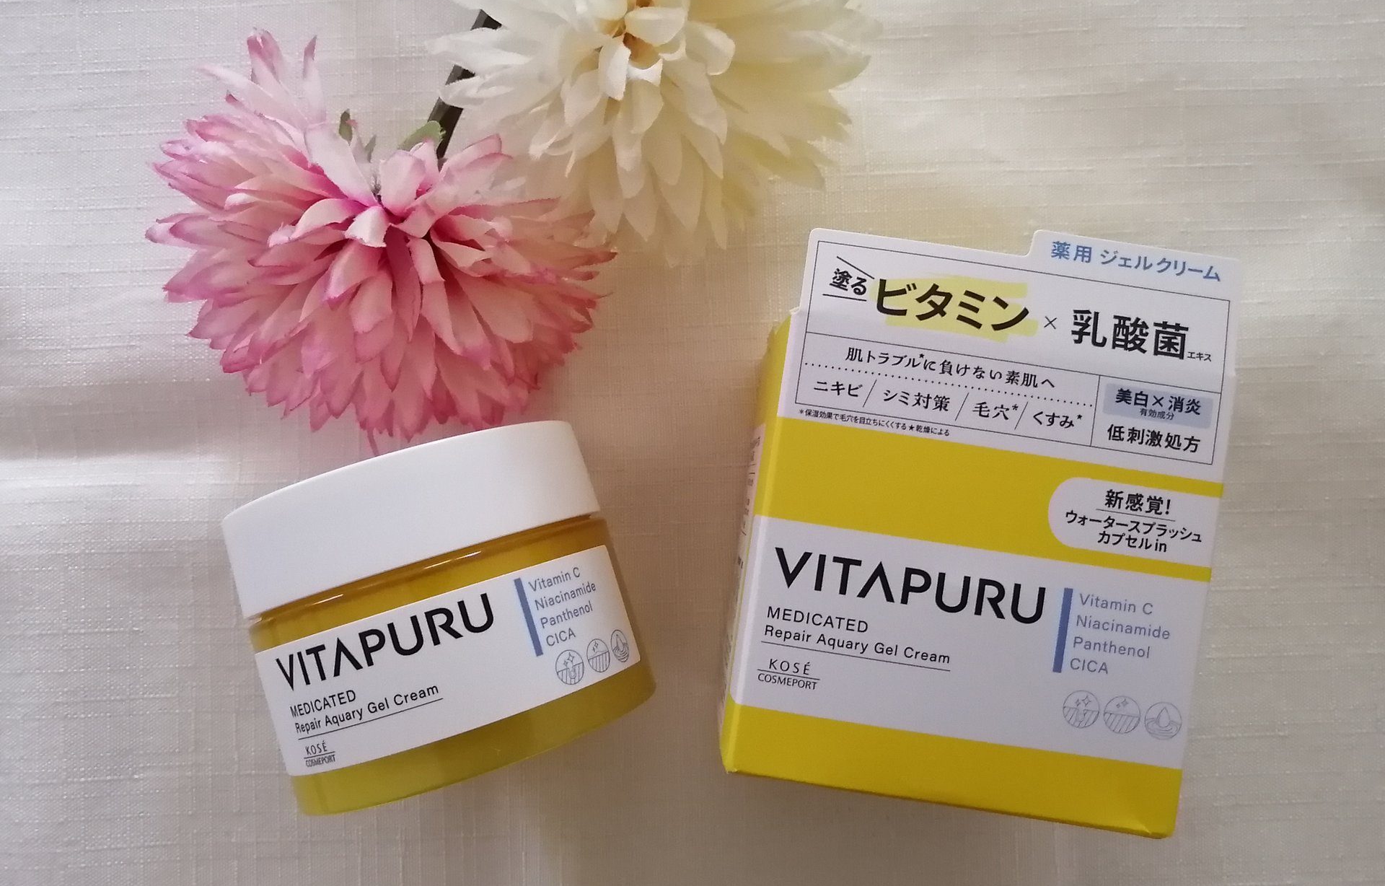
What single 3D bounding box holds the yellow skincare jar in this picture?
[{"bbox_3d":[-0.049,0.031,0.213,0.071,0.071,0.056,-17,89,-4],"label":"yellow skincare jar"}]

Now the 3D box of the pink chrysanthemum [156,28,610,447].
[{"bbox_3d":[-0.064,-0.043,0.221,0.093,0.055,0.083,0,90,0],"label":"pink chrysanthemum"}]

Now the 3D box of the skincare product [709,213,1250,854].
[{"bbox_3d":[0.049,0.012,0.212,0.073,0.073,0.095,8,90,0],"label":"skincare product"}]

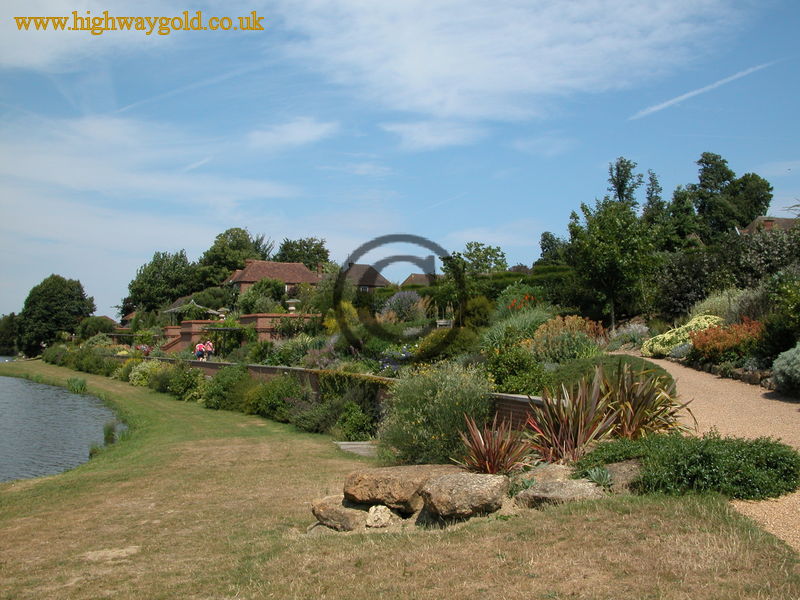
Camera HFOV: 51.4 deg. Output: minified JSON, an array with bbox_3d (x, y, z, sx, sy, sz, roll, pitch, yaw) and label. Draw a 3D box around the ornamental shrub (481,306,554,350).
[{"bbox_3d":[3.036,0.736,21.500,1.900,1.250,1.700,0,-3,0],"label":"ornamental shrub"}]

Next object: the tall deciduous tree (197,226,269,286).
[{"bbox_3d":[-29.017,-5.316,145.000,12.639,14.838,12.000,0,-3,0],"label":"tall deciduous tree"}]

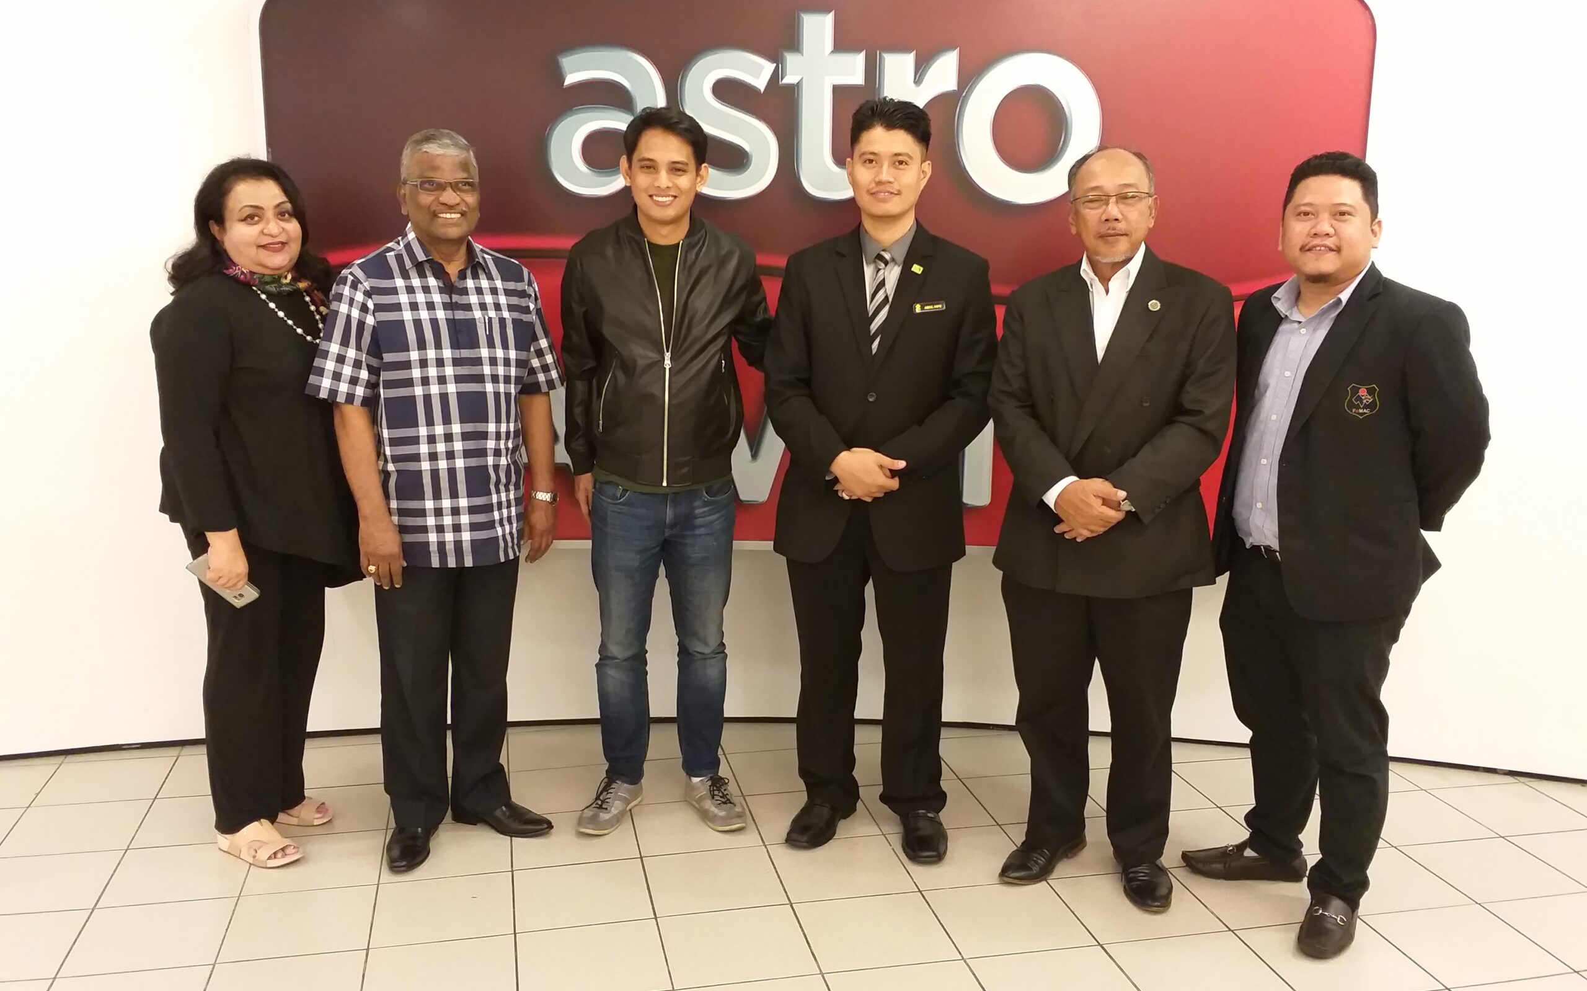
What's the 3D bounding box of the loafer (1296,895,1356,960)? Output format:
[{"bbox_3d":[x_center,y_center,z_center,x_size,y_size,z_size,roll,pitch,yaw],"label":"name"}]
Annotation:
[{"bbox_3d":[1.171,0.877,2.579,0.110,0.105,0.280,7,12,30],"label":"loafer"}]

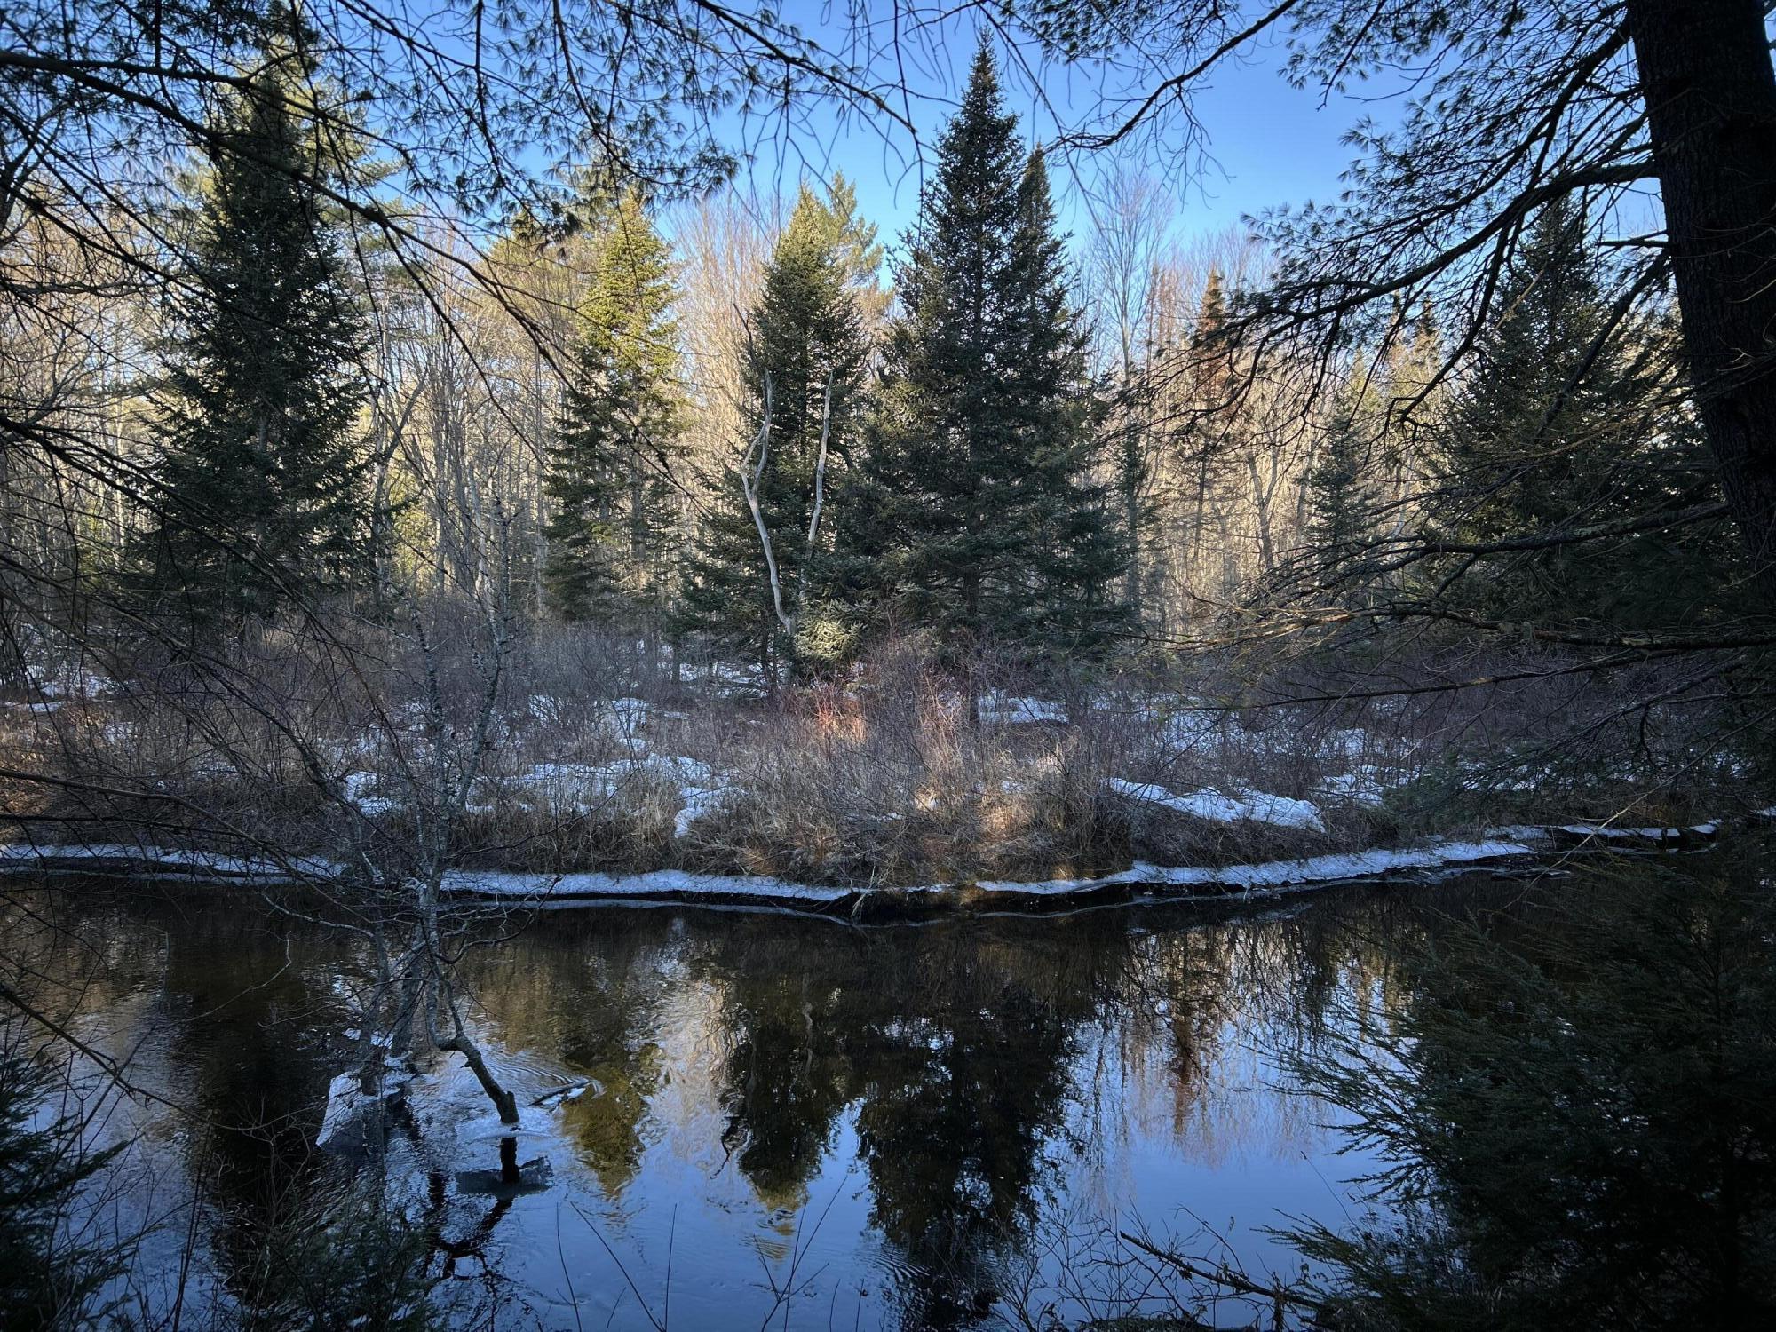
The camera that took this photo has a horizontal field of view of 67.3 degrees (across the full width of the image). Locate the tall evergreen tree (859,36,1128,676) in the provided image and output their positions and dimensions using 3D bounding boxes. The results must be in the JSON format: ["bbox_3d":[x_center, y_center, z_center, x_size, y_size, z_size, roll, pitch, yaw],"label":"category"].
[{"bbox_3d":[1.780,-4.829,22.911,4.600,11.540,4.500,2,3,0],"label":"tall evergreen tree"}]

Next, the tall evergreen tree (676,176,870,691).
[{"bbox_3d":[-1.950,-4.364,26.123,4.000,9.980,4.000,2,3,0],"label":"tall evergreen tree"}]

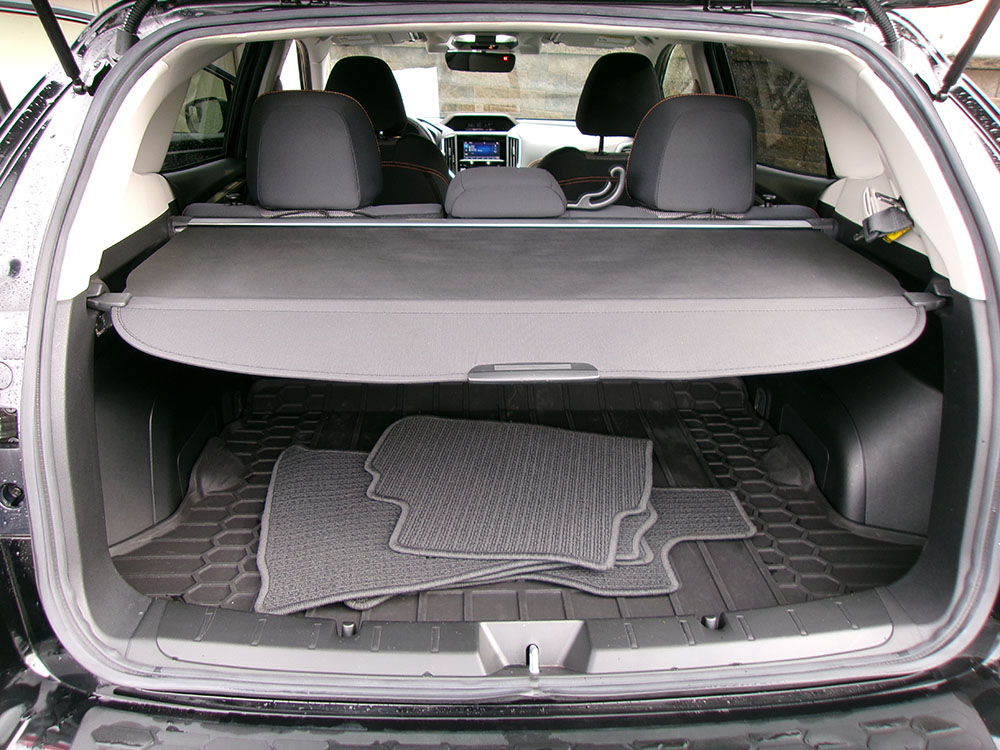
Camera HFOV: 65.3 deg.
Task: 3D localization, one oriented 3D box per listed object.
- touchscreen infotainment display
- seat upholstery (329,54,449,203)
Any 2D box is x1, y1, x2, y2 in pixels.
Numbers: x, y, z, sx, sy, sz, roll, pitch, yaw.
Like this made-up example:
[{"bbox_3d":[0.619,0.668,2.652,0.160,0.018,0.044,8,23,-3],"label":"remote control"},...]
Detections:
[{"bbox_3d":[-0.073,-0.896,3.100,0.150,0.077,0.020,-1,14,-3],"label":"touchscreen infotainment display"},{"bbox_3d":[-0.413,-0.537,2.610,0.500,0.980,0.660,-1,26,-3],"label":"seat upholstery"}]

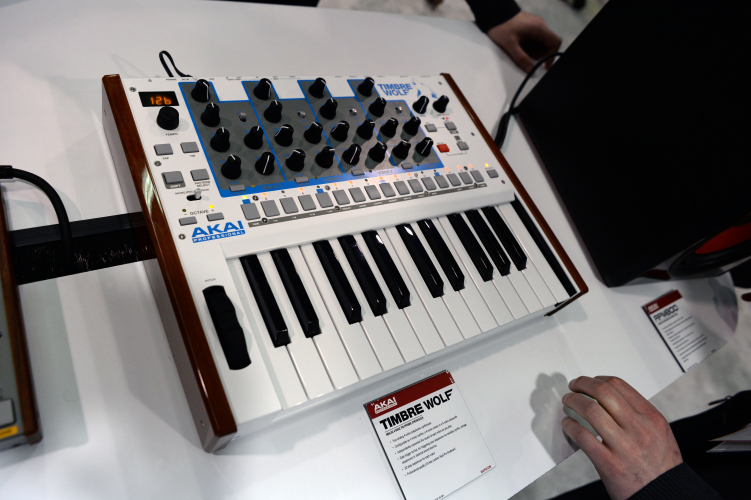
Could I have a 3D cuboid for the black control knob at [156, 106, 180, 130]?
[{"bbox_3d":[-0.188,-0.120,0.454,0.019,0.012,0.019,-13,66,-32],"label":"black control knob"}]

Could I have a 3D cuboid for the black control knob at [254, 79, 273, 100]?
[{"bbox_3d":[-0.114,-0.167,0.515,0.017,0.017,0.017,13,53,-18],"label":"black control knob"}]

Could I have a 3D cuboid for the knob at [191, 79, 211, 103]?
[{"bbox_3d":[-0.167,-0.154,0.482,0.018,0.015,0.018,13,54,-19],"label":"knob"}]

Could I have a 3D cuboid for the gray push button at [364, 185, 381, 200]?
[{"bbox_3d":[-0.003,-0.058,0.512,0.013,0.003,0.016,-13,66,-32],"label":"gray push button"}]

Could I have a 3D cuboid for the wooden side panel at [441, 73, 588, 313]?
[{"bbox_3d":[0.156,-0.079,0.644,0.014,0.068,0.339,-13,65,-33],"label":"wooden side panel"}]

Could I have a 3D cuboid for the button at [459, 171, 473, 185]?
[{"bbox_3d":[0.104,-0.083,0.578,0.012,0.003,0.015,-13,65,-33],"label":"button"}]

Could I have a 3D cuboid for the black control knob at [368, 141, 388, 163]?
[{"bbox_3d":[0.003,-0.109,0.549,0.018,0.016,0.018,-13,66,-32],"label":"black control knob"}]

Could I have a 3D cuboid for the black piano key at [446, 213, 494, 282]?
[{"bbox_3d":[0.103,-0.007,0.536,0.014,0.011,0.088,-13,65,-32],"label":"black piano key"}]

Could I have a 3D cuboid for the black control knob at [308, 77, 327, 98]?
[{"bbox_3d":[-0.062,-0.180,0.552,0.018,0.017,0.018,28,51,-7],"label":"black control knob"}]

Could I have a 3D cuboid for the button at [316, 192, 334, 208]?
[{"bbox_3d":[-0.048,-0.046,0.471,0.013,0.003,0.016,-13,67,-32],"label":"button"}]

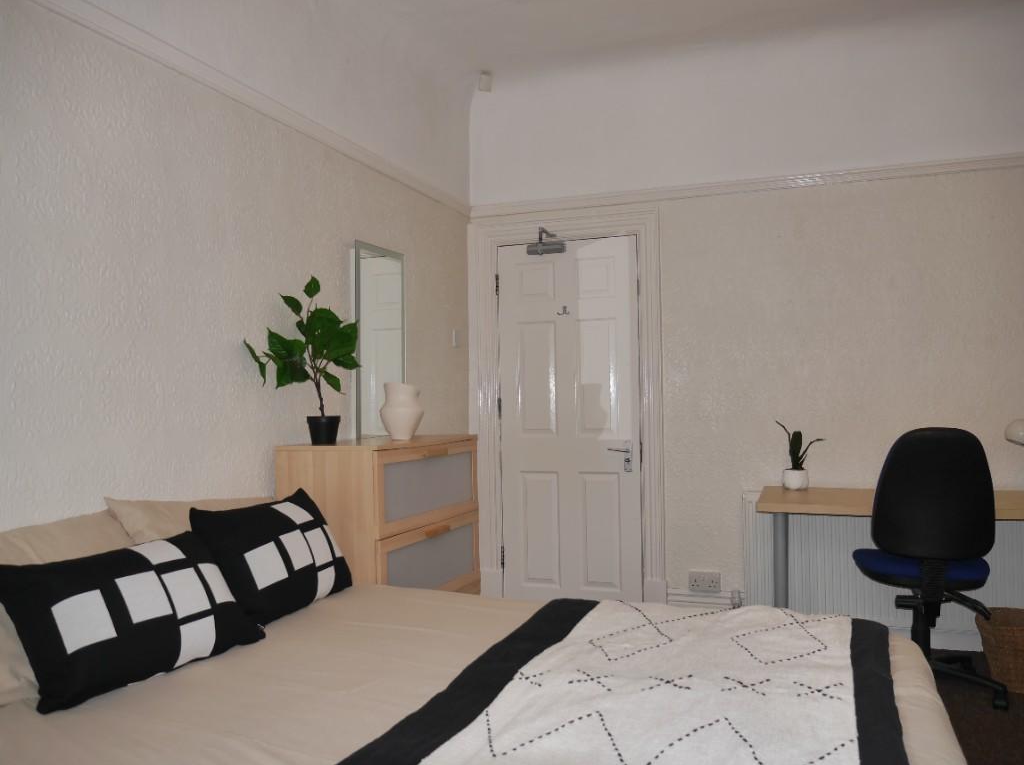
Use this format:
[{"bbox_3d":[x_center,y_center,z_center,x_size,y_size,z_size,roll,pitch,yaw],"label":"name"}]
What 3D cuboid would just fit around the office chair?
[{"bbox_3d":[1.572,0.674,3.194,0.590,1.020,0.600,-1,-1,15],"label":"office chair"}]

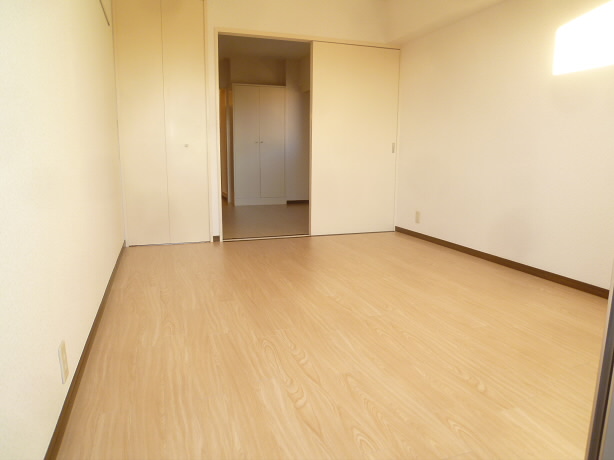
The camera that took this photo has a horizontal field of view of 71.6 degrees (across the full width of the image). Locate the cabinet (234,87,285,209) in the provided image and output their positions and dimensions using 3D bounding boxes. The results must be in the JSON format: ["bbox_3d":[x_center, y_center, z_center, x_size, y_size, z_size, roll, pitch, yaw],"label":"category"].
[{"bbox_3d":[-0.835,-1.411,7.251,0.891,1.940,0.470,-3,10,-19],"label":"cabinet"}]

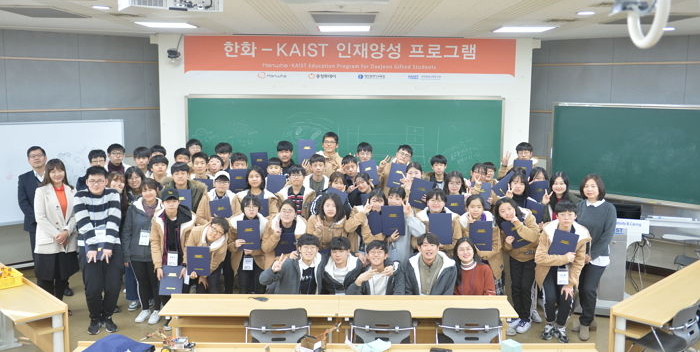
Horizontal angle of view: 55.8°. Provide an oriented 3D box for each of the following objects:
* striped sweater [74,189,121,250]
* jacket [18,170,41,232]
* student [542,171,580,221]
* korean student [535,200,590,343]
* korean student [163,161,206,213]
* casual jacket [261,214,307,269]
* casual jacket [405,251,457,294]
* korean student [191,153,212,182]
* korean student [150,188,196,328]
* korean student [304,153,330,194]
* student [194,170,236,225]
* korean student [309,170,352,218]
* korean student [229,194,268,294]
[{"bbox_3d":[-2.450,0.417,6.437,0.470,0.620,0.330,-1,8,-15],"label":"striped sweater"},{"bbox_3d":[-3.687,0.301,7.821,0.500,0.730,0.320,-3,9,-20],"label":"jacket"},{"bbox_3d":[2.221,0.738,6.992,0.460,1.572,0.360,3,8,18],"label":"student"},{"bbox_3d":[2.065,0.910,6.415,0.520,1.420,0.550,2,7,13],"label":"korean student"},{"bbox_3d":[-1.817,0.666,7.245,0.520,1.670,0.360,0,7,-3],"label":"korean student"},{"bbox_3d":[-0.658,0.658,6.638,0.500,0.620,0.380,0,7,-4],"label":"casual jacket"},{"bbox_3d":[0.693,0.925,5.778,0.490,0.566,0.360,1,7,4],"label":"casual jacket"},{"bbox_3d":[-1.754,0.562,7.755,0.480,1.710,0.340,-1,8,-6],"label":"korean student"},{"bbox_3d":[-1.781,0.827,6.630,0.460,1.470,0.460,-1,7,-11],"label":"korean student"},{"bbox_3d":[-0.351,0.630,7.340,0.470,1.740,0.350,0,7,0],"label":"korean student"},{"bbox_3d":[-1.467,0.705,7.249,0.500,1.560,0.420,-1,7,-8],"label":"student"},{"bbox_3d":[-0.204,0.726,7.200,0.480,1.550,0.420,0,7,-1],"label":"korean student"},{"bbox_3d":[-1.032,0.859,6.786,0.480,1.400,0.450,0,8,-3],"label":"korean student"}]

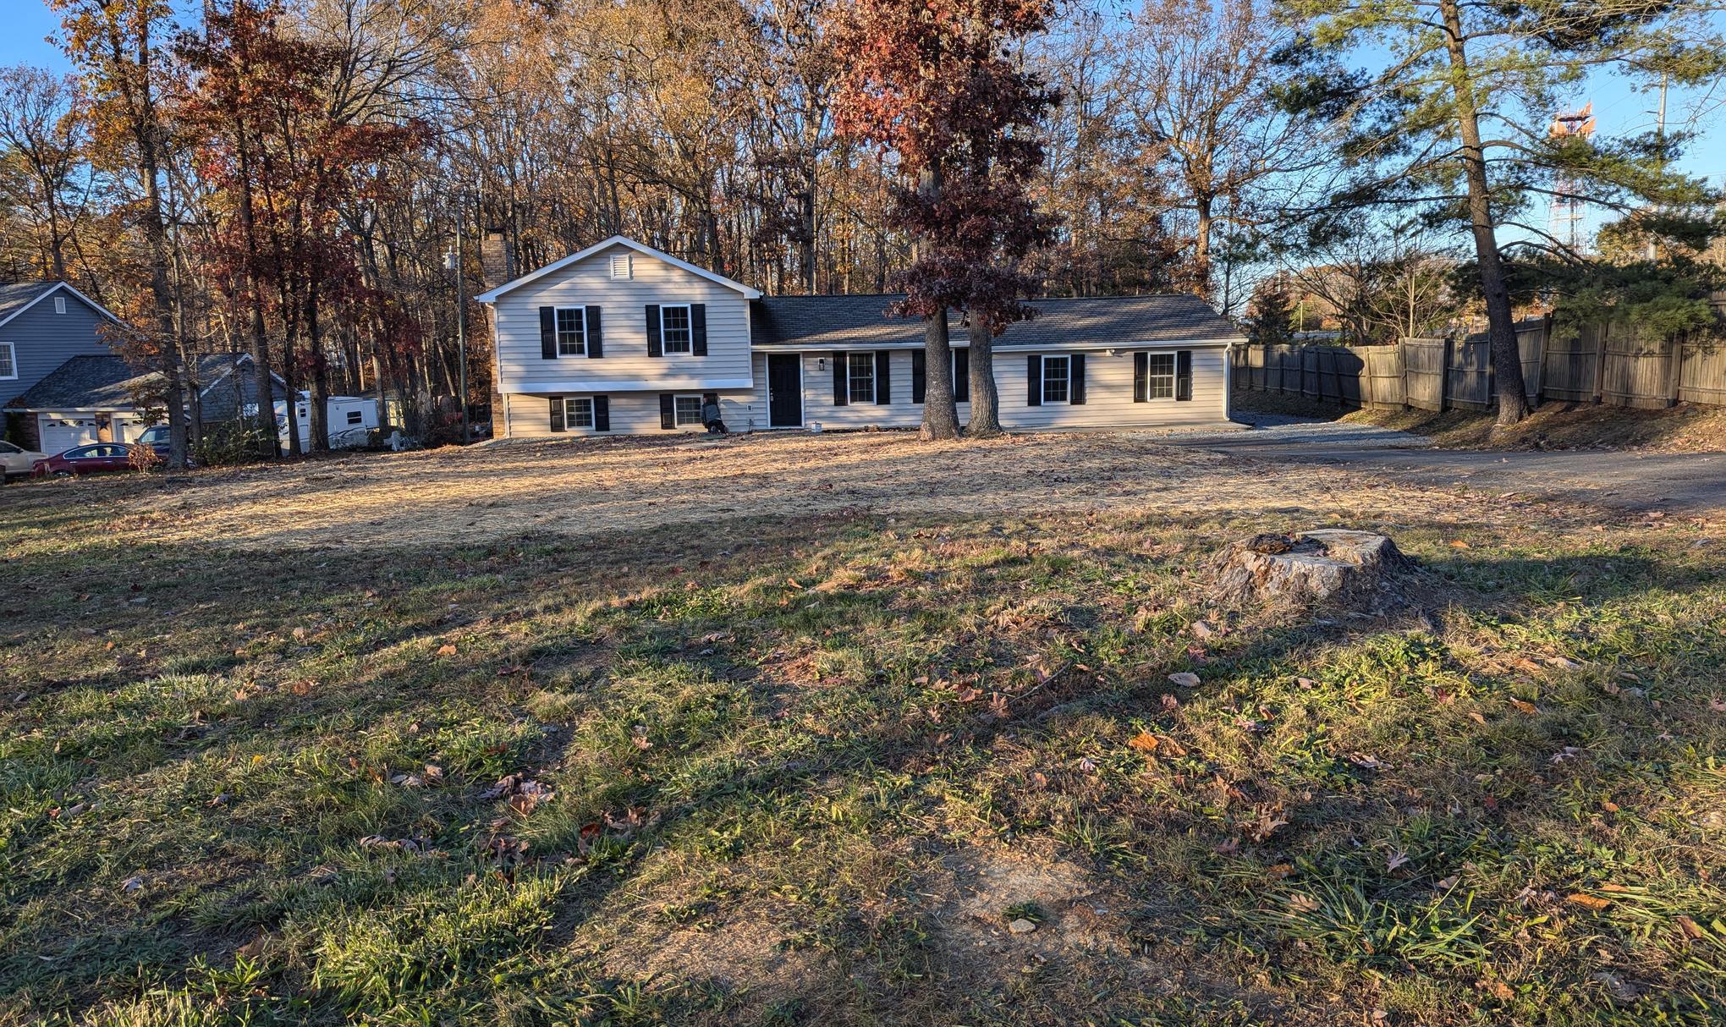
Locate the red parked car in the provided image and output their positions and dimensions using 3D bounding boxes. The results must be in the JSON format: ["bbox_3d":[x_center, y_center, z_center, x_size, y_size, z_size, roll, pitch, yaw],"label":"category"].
[{"bbox_3d":[-22.935,-1.454,37.249,4.880,1.460,1.850,-2,7,-3],"label":"red parked car"}]

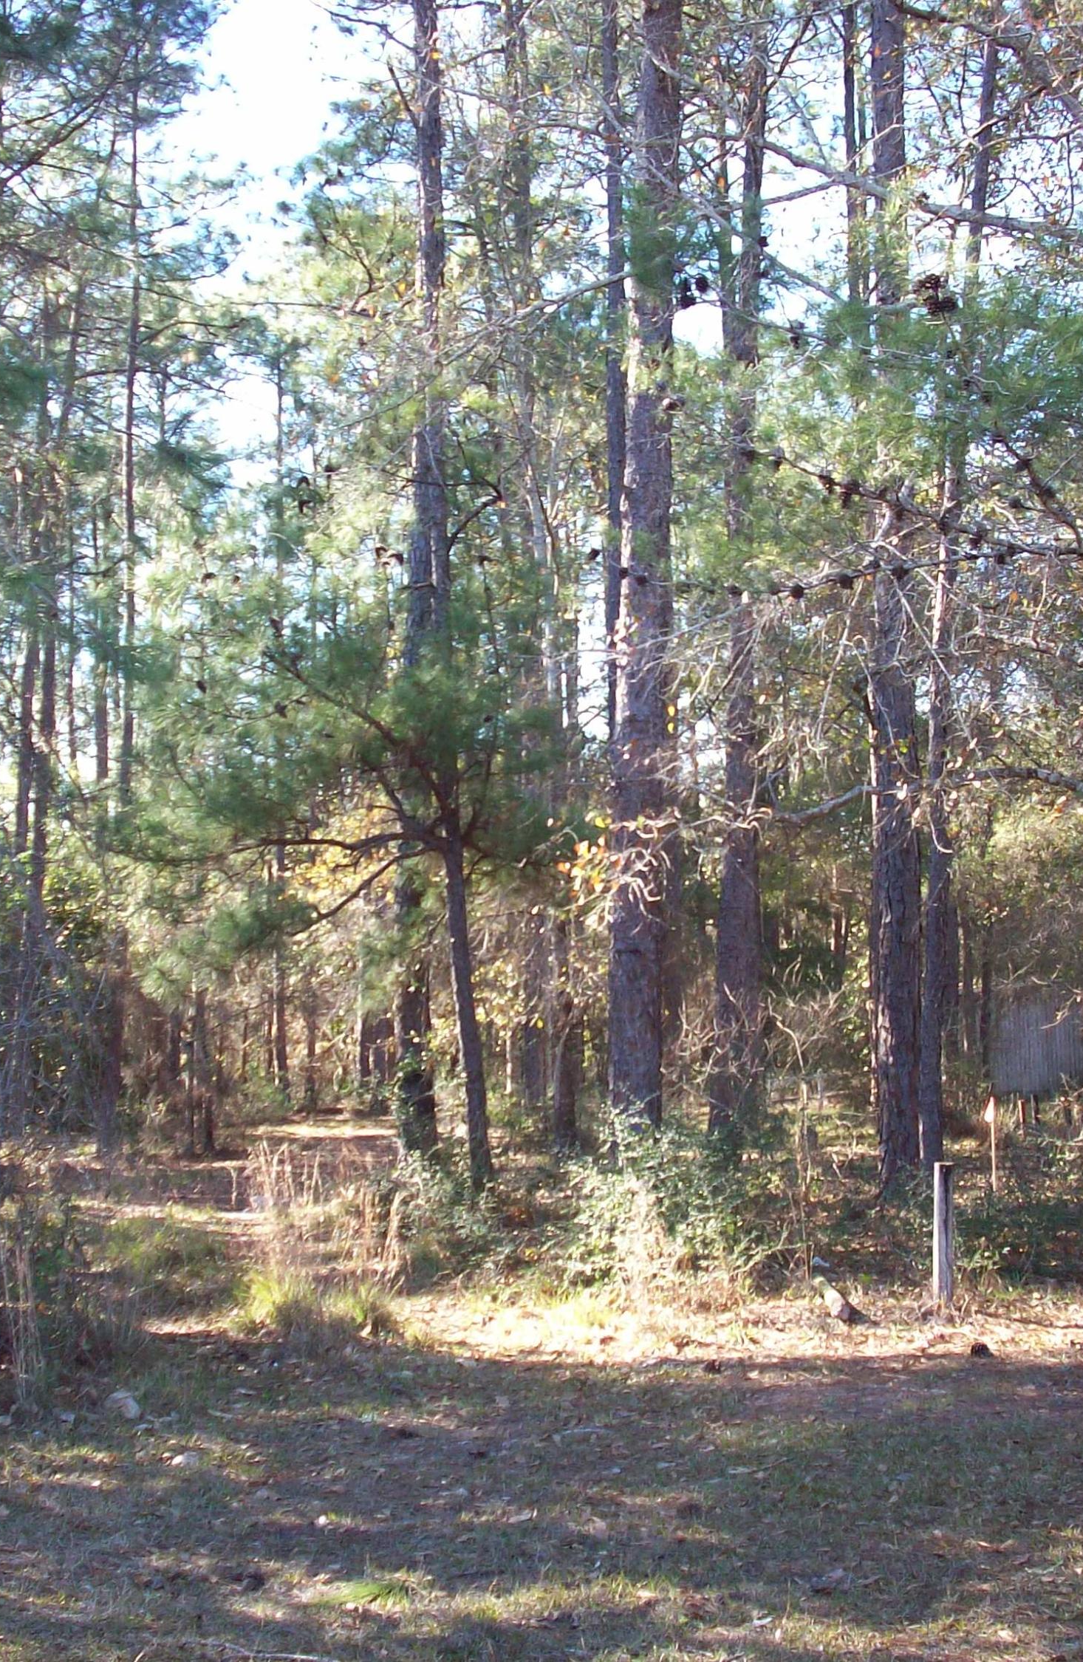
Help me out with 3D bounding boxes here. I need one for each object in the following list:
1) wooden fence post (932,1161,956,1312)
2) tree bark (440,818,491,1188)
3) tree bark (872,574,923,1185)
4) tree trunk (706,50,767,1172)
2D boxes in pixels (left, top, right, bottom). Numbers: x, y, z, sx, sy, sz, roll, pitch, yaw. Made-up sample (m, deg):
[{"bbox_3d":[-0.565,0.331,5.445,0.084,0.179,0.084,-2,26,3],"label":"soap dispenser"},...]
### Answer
[{"bbox_3d":[2.383,2.410,14.101,0.128,0.873,0.128,0,-5,0],"label":"wooden fence post"},{"bbox_3d":[-0.701,1.572,21.746,0.204,3.388,0.204,-5,-5,0],"label":"tree bark"},{"bbox_3d":[3.499,0.408,23.490,0.445,6.255,0.445,0,-5,0],"label":"tree bark"},{"bbox_3d":[2.184,-2.658,25.748,0.457,12.146,0.457,1,-5,0],"label":"tree trunk"}]

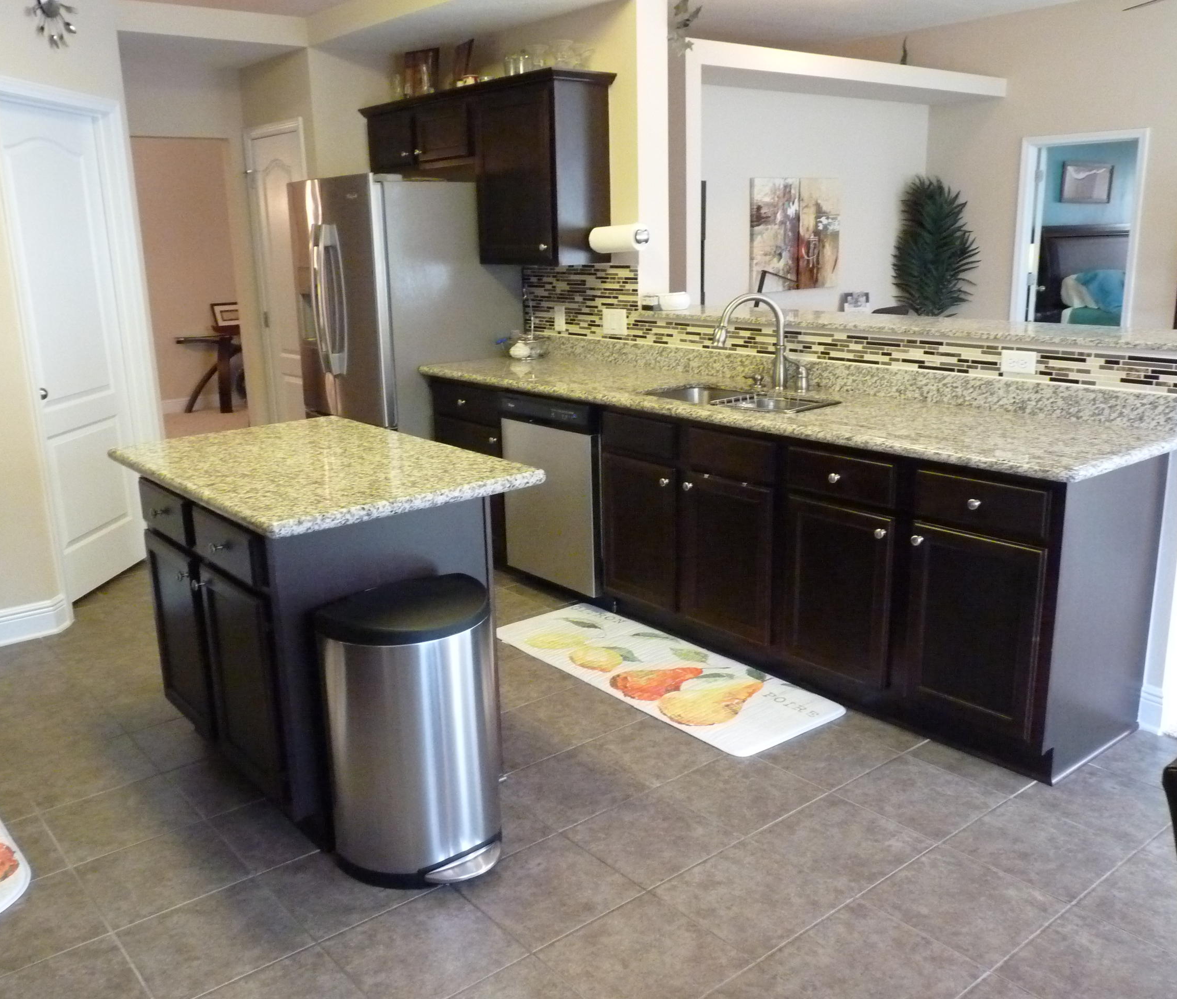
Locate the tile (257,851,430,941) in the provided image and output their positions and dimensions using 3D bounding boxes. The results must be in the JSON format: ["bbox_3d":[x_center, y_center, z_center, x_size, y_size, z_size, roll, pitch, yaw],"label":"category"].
[{"bbox_3d":[-0.574,0.920,2.512,0.333,0.010,0.333,-12,17,-38],"label":"tile"}]

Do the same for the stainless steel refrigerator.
[{"bbox_3d":[-0.974,-0.722,5.431,0.805,1.792,0.889,-12,18,-38],"label":"stainless steel refrigerator"}]

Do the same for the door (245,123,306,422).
[{"bbox_3d":[-1.749,-1.029,6.070,0.060,2.114,0.701,-12,18,-38],"label":"door"}]

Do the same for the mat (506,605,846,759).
[{"bbox_3d":[0.213,0.603,3.702,0.500,0.016,1.370,-11,17,-36],"label":"mat"}]

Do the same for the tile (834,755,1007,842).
[{"bbox_3d":[0.893,0.806,2.818,0.328,0.010,0.328,-12,18,-38],"label":"tile"}]

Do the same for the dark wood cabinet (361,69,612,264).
[{"bbox_3d":[-0.540,-1.558,5.085,0.356,0.798,1.677,-12,18,-38],"label":"dark wood cabinet"}]

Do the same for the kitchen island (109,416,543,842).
[{"bbox_3d":[-0.768,0.327,2.987,0.738,0.902,1.231,-12,18,-38],"label":"kitchen island"}]

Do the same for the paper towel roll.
[{"bbox_3d":[0.129,-1.122,4.504,0.127,0.127,0.277,-12,18,-38],"label":"paper towel roll"}]

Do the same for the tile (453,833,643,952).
[{"bbox_3d":[-0.099,0.922,2.466,0.333,0.010,0.333,-12,17,-38],"label":"tile"}]

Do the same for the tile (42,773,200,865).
[{"bbox_3d":[-1.255,0.854,2.789,0.328,0.010,0.328,-12,18,-38],"label":"tile"}]

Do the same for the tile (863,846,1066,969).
[{"bbox_3d":[0.853,0.924,2.373,0.333,0.010,0.333,-12,17,-38],"label":"tile"}]

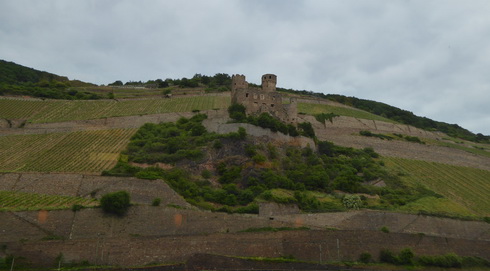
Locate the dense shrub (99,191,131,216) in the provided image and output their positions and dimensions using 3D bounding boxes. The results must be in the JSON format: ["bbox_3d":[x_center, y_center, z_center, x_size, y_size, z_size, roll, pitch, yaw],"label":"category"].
[{"bbox_3d":[-50.130,26.780,182.020,10.400,9.200,9.300,5,-19,-14],"label":"dense shrub"}]

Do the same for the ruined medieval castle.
[{"bbox_3d":[12.610,-23.070,304.470,39.000,33.000,22.000,-5,-19,13],"label":"ruined medieval castle"}]

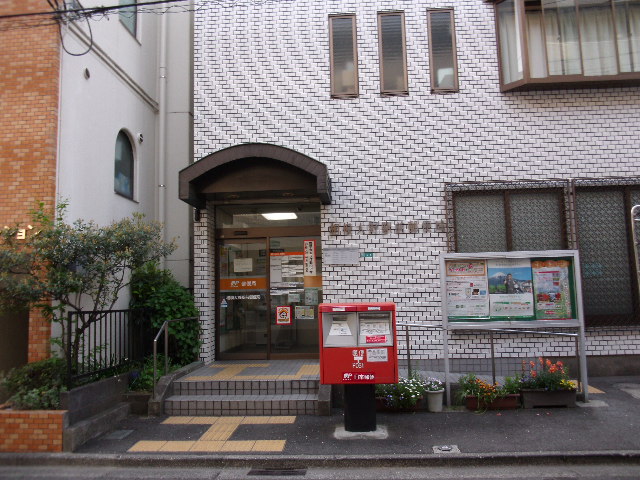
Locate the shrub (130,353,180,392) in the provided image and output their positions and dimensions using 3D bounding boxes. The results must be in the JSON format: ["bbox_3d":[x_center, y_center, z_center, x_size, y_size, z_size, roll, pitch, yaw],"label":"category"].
[{"bbox_3d":[-2.167,1.742,6.757,0.550,0.430,0.520,-2,-6,3],"label":"shrub"}]

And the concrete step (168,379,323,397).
[{"bbox_3d":[-0.923,1.856,6.567,1.853,0.168,0.310,-2,-5,4],"label":"concrete step"}]

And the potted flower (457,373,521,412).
[{"bbox_3d":[2.032,1.804,6.260,0.710,0.420,0.320,-2,-5,4],"label":"potted flower"}]

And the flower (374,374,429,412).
[{"bbox_3d":[0.924,1.820,6.172,0.630,0.420,0.310,-2,-6,3],"label":"flower"}]

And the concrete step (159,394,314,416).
[{"bbox_3d":[-0.925,1.997,6.232,1.822,0.178,0.320,-2,-5,4],"label":"concrete step"}]

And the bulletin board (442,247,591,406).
[{"bbox_3d":[2.355,1.074,6.302,1.685,1.845,0.130,-2,-5,4],"label":"bulletin board"}]

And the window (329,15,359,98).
[{"bbox_3d":[0.387,-2.969,8.375,0.445,1.430,0.100,-2,-6,3],"label":"window"}]

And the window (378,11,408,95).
[{"bbox_3d":[1.130,-2.876,8.002,0.425,1.346,0.120,-2,-5,4],"label":"window"}]

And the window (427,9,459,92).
[{"bbox_3d":[1.898,-2.908,7.954,0.420,1.351,0.120,-2,-5,4],"label":"window"}]

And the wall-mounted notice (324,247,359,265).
[{"bbox_3d":[0.332,0.252,8.044,0.547,0.254,0.035,-2,-6,3],"label":"wall-mounted notice"}]

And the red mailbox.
[{"bbox_3d":[0.405,1.056,5.385,0.762,0.800,0.500,-2,-6,3],"label":"red mailbox"}]

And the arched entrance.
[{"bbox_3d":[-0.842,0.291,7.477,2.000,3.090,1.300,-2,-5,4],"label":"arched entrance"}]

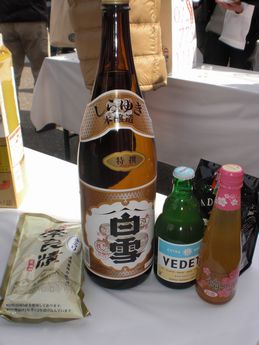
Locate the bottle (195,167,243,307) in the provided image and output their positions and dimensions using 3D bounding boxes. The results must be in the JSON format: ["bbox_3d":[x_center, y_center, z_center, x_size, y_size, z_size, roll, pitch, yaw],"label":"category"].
[{"bbox_3d":[0.125,0.084,0.505,0.056,0.196,0.056,8,26,15],"label":"bottle"}]

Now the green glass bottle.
[{"bbox_3d":[0.073,0.077,0.542,0.070,0.176,0.070,4,26,8],"label":"green glass bottle"}]

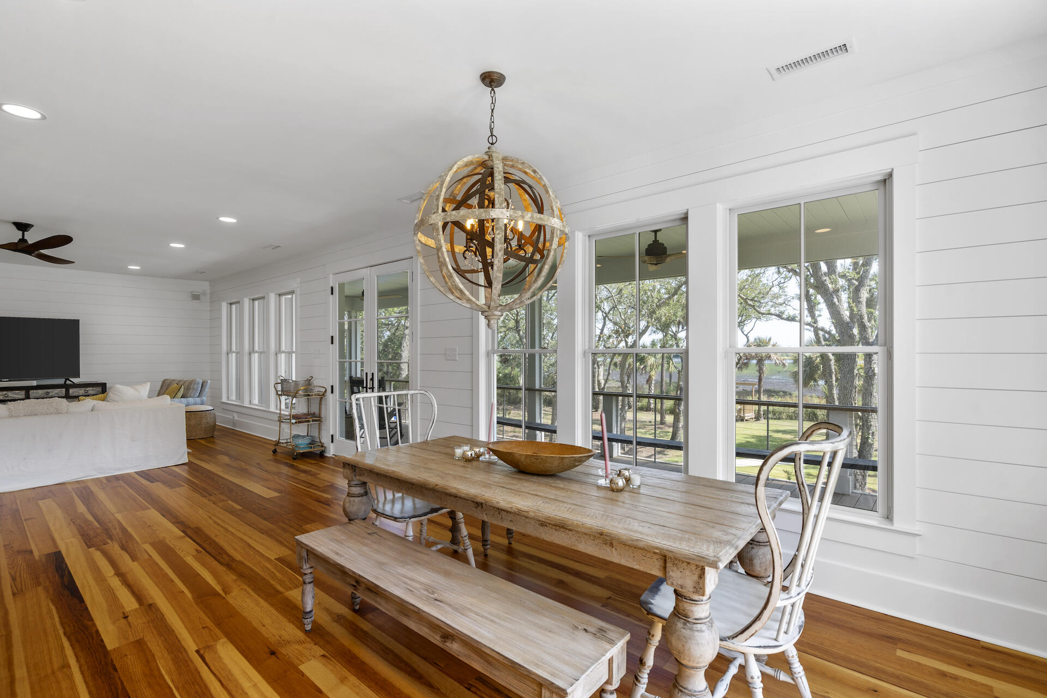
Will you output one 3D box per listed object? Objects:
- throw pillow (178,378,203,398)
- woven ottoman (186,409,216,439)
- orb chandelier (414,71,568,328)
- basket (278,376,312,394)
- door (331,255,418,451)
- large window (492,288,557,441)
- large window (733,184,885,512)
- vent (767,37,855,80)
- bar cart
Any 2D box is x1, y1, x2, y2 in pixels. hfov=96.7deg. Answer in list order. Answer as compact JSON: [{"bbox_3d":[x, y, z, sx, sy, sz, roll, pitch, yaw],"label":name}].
[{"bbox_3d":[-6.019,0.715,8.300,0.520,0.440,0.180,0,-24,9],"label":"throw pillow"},{"bbox_3d":[-5.449,1.225,7.746,0.544,0.483,0.544,0,-1,40],"label":"woven ottoman"},{"bbox_3d":[-0.160,-0.750,2.403,0.775,1.290,0.775,0,0,0],"label":"orb chandelier"},{"bbox_3d":[-2.999,0.475,6.169,0.475,0.238,0.208,0,-1,40],"label":"basket"},{"bbox_3d":[-1.833,0.207,5.578,1.770,2.390,0.080,0,-1,40],"label":"door"},{"bbox_3d":[-0.013,0.007,4.085,0.800,1.770,0.090,0,-1,40],"label":"large window"},{"bbox_3d":[1.621,-0.007,2.719,0.800,1.770,0.090,0,-1,40],"label":"large window"},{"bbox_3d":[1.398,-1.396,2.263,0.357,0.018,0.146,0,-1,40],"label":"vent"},{"bbox_3d":[-3.019,0.951,6.248,0.680,0.925,0.410,0,-1,40],"label":"bar cart"}]

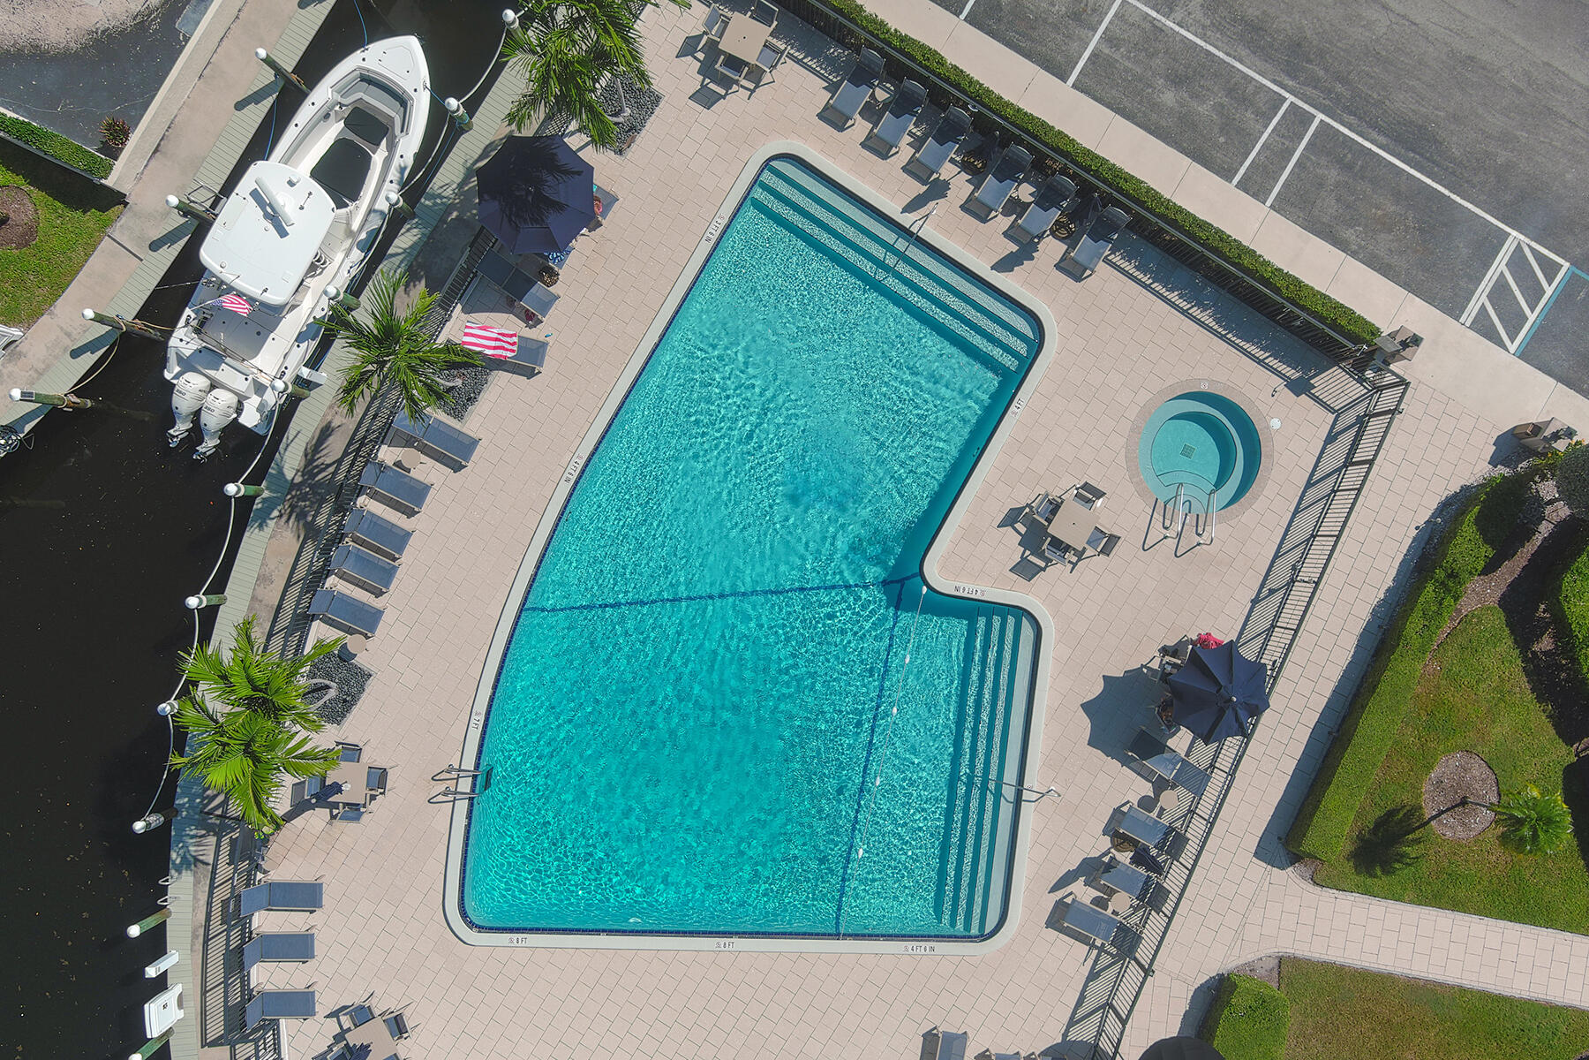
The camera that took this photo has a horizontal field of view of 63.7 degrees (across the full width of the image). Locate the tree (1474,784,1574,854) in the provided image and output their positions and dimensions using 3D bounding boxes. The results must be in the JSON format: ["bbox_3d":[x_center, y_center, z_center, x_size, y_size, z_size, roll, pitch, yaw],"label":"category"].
[{"bbox_3d":[15.521,6.082,27.962,1.550,3.000,1.550,0,90,0],"label":"tree"}]

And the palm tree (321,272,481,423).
[{"bbox_3d":[-7.492,-3.469,26.840,3.007,6.100,2.967,0,89,0],"label":"palm tree"}]

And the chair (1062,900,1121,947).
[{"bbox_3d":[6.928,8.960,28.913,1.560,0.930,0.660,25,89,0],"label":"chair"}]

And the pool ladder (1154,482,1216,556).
[{"bbox_3d":[9.165,-0.318,29.354,0.840,0.870,1.240,13,89,0],"label":"pool ladder"}]

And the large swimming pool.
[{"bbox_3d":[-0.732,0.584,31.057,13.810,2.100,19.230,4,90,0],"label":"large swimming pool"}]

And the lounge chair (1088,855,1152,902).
[{"bbox_3d":[7.737,8.041,29.059,1.321,1.150,0.670,27,89,1],"label":"lounge chair"}]

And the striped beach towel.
[{"bbox_3d":[-6.901,-4.285,28.948,1.220,0.120,0.650,14,89,0],"label":"striped beach towel"}]

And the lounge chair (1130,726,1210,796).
[{"bbox_3d":[8.539,5.266,29.183,1.710,1.000,0.670,33,89,1],"label":"lounge chair"}]

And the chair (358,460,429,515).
[{"bbox_3d":[-8.931,-1.020,28.827,1.380,1.040,0.660,24,89,0],"label":"chair"}]

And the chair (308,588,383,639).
[{"bbox_3d":[-10.264,1.877,29.540,1.450,1.000,0.670,24,90,0],"label":"chair"}]

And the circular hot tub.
[{"bbox_3d":[9.456,-1.794,30.231,2.860,0.850,2.860,0,89,0],"label":"circular hot tub"}]

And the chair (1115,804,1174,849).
[{"bbox_3d":[8.249,6.995,29.555,1.420,0.960,0.670,28,90,0],"label":"chair"}]

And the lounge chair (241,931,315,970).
[{"bbox_3d":[-11.490,9.392,28.711,1.380,1.070,0.660,0,90,0],"label":"lounge chair"}]

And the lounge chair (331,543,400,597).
[{"bbox_3d":[-9.890,0.858,29.552,1.400,0.960,0.670,23,90,0],"label":"lounge chair"}]

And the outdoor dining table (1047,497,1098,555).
[{"bbox_3d":[6.396,-0.131,29.624,0.920,0.720,0.920,31,90,0],"label":"outdoor dining table"}]

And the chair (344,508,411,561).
[{"bbox_3d":[-9.505,0.022,29.257,1.362,1.150,0.670,26,89,1],"label":"chair"}]

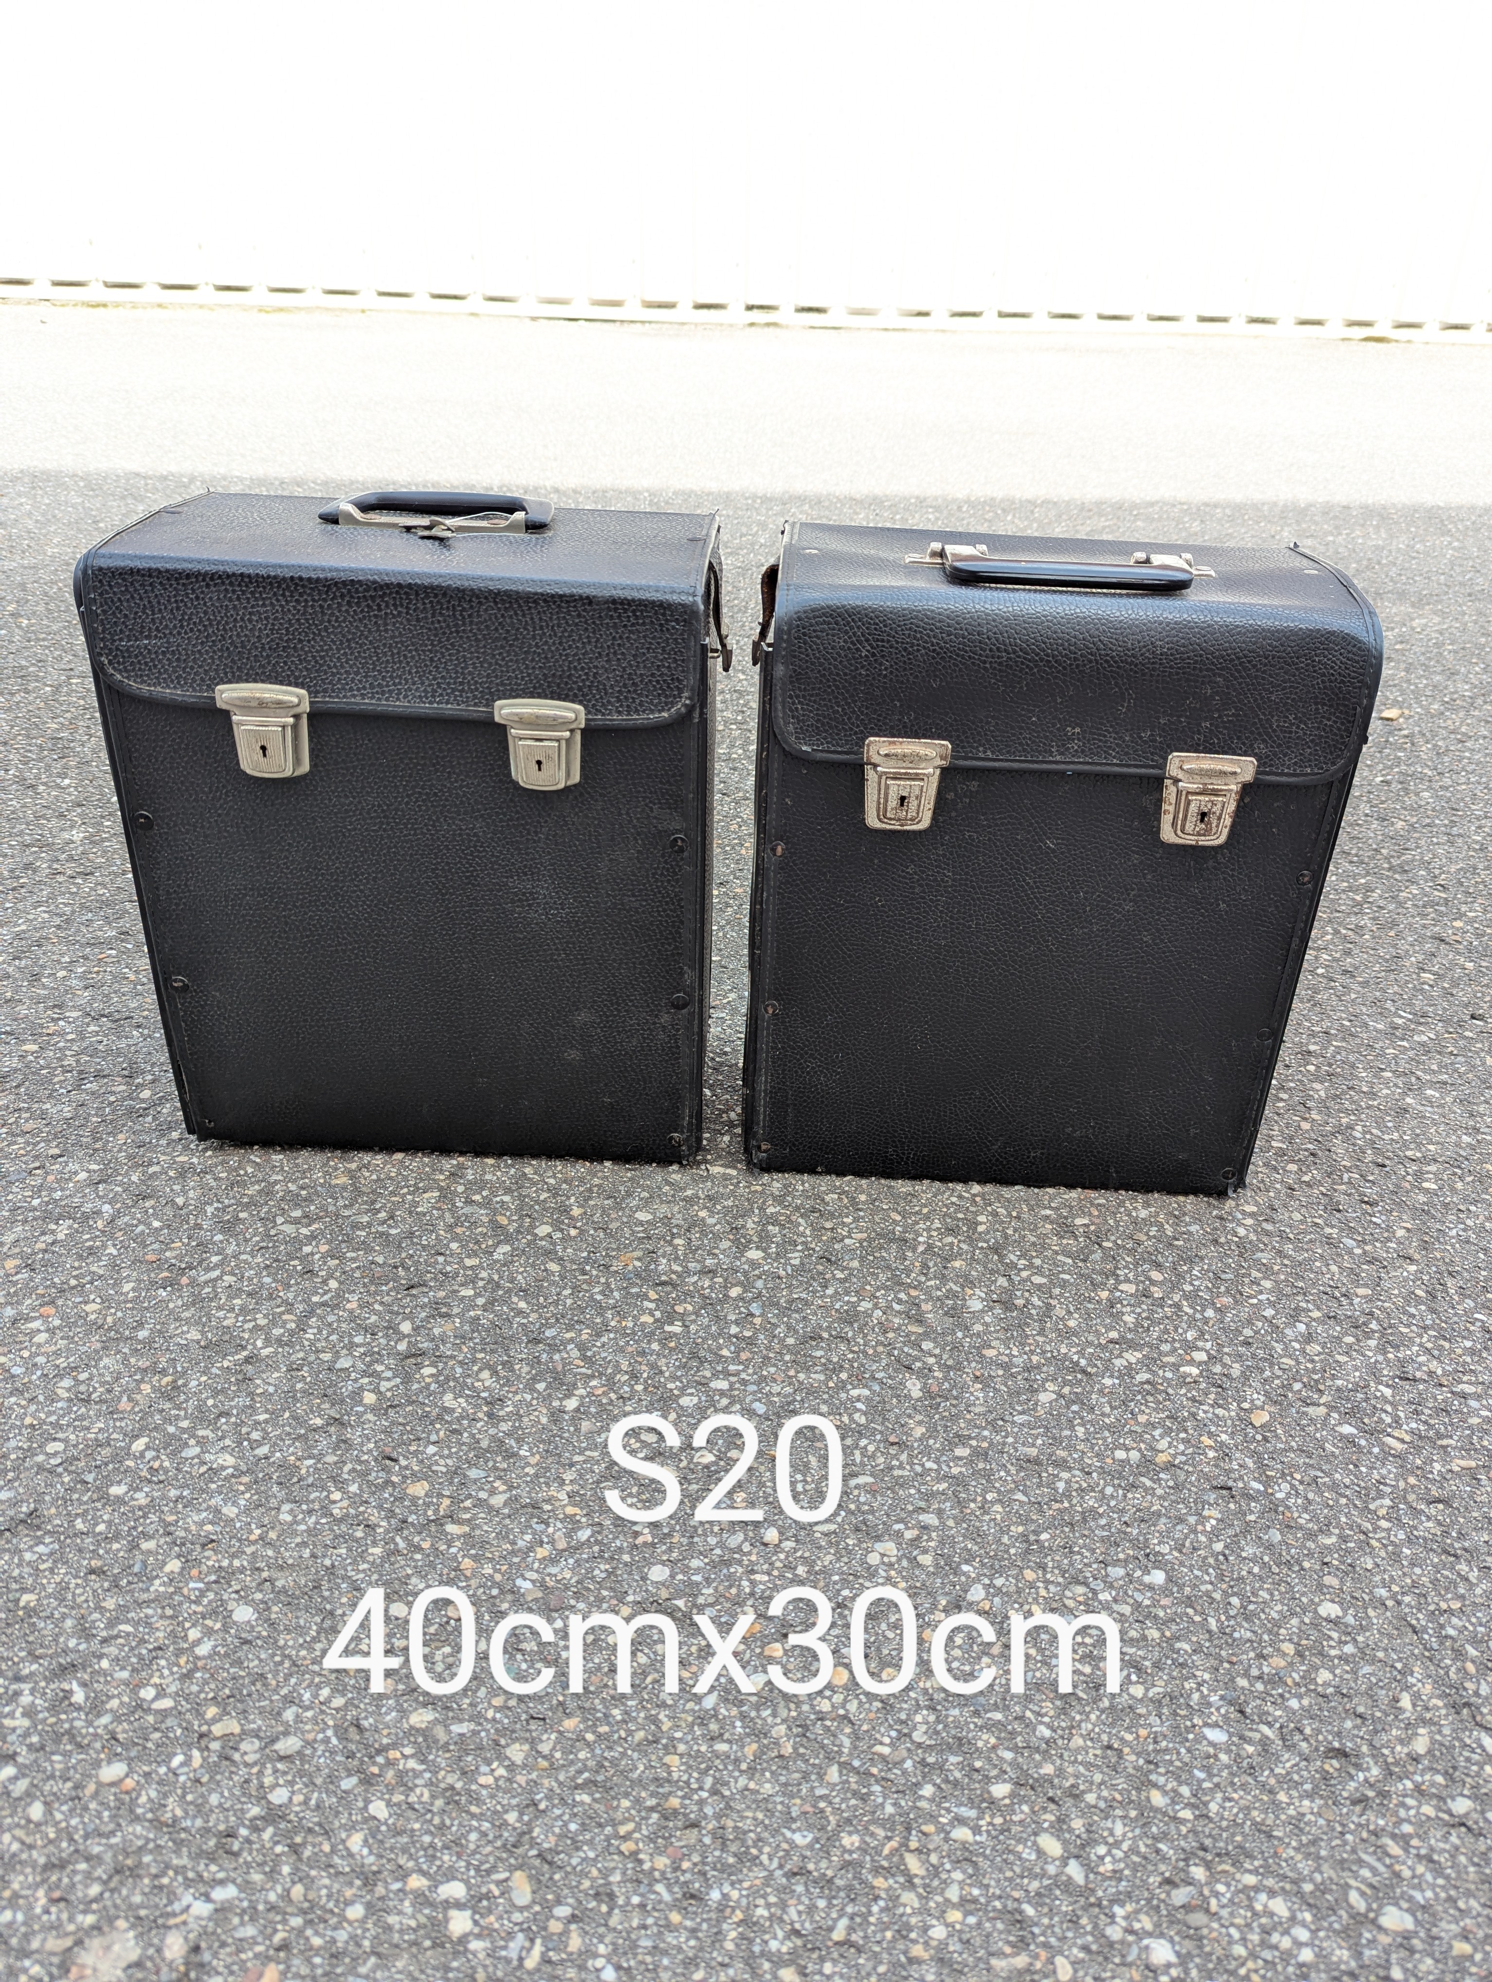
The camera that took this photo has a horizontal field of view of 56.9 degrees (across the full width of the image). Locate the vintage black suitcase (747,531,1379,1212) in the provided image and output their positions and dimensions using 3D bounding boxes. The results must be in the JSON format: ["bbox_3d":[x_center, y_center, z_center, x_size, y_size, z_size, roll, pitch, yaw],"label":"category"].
[{"bbox_3d":[0.164,-0.084,0.841,0.317,0.381,0.173,3,30,1],"label":"vintage black suitcase"}]

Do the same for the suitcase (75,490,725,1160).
[{"bbox_3d":[-0.183,-0.103,0.847,0.327,0.382,0.174,3,30,0],"label":"suitcase"}]

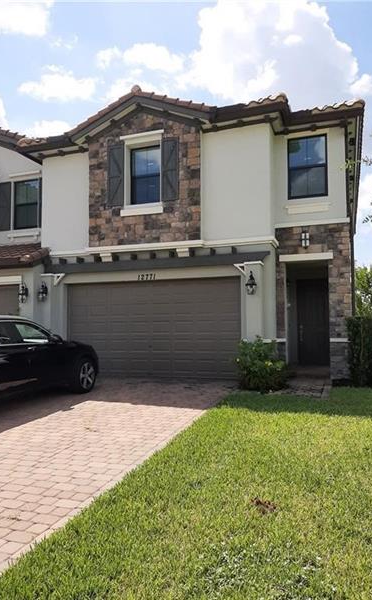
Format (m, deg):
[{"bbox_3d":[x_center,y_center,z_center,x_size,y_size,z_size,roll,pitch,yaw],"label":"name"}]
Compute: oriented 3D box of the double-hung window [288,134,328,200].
[{"bbox_3d":[2.980,-3.232,11.010,0.922,1.535,0.100,-2,-6,19],"label":"double-hung window"}]

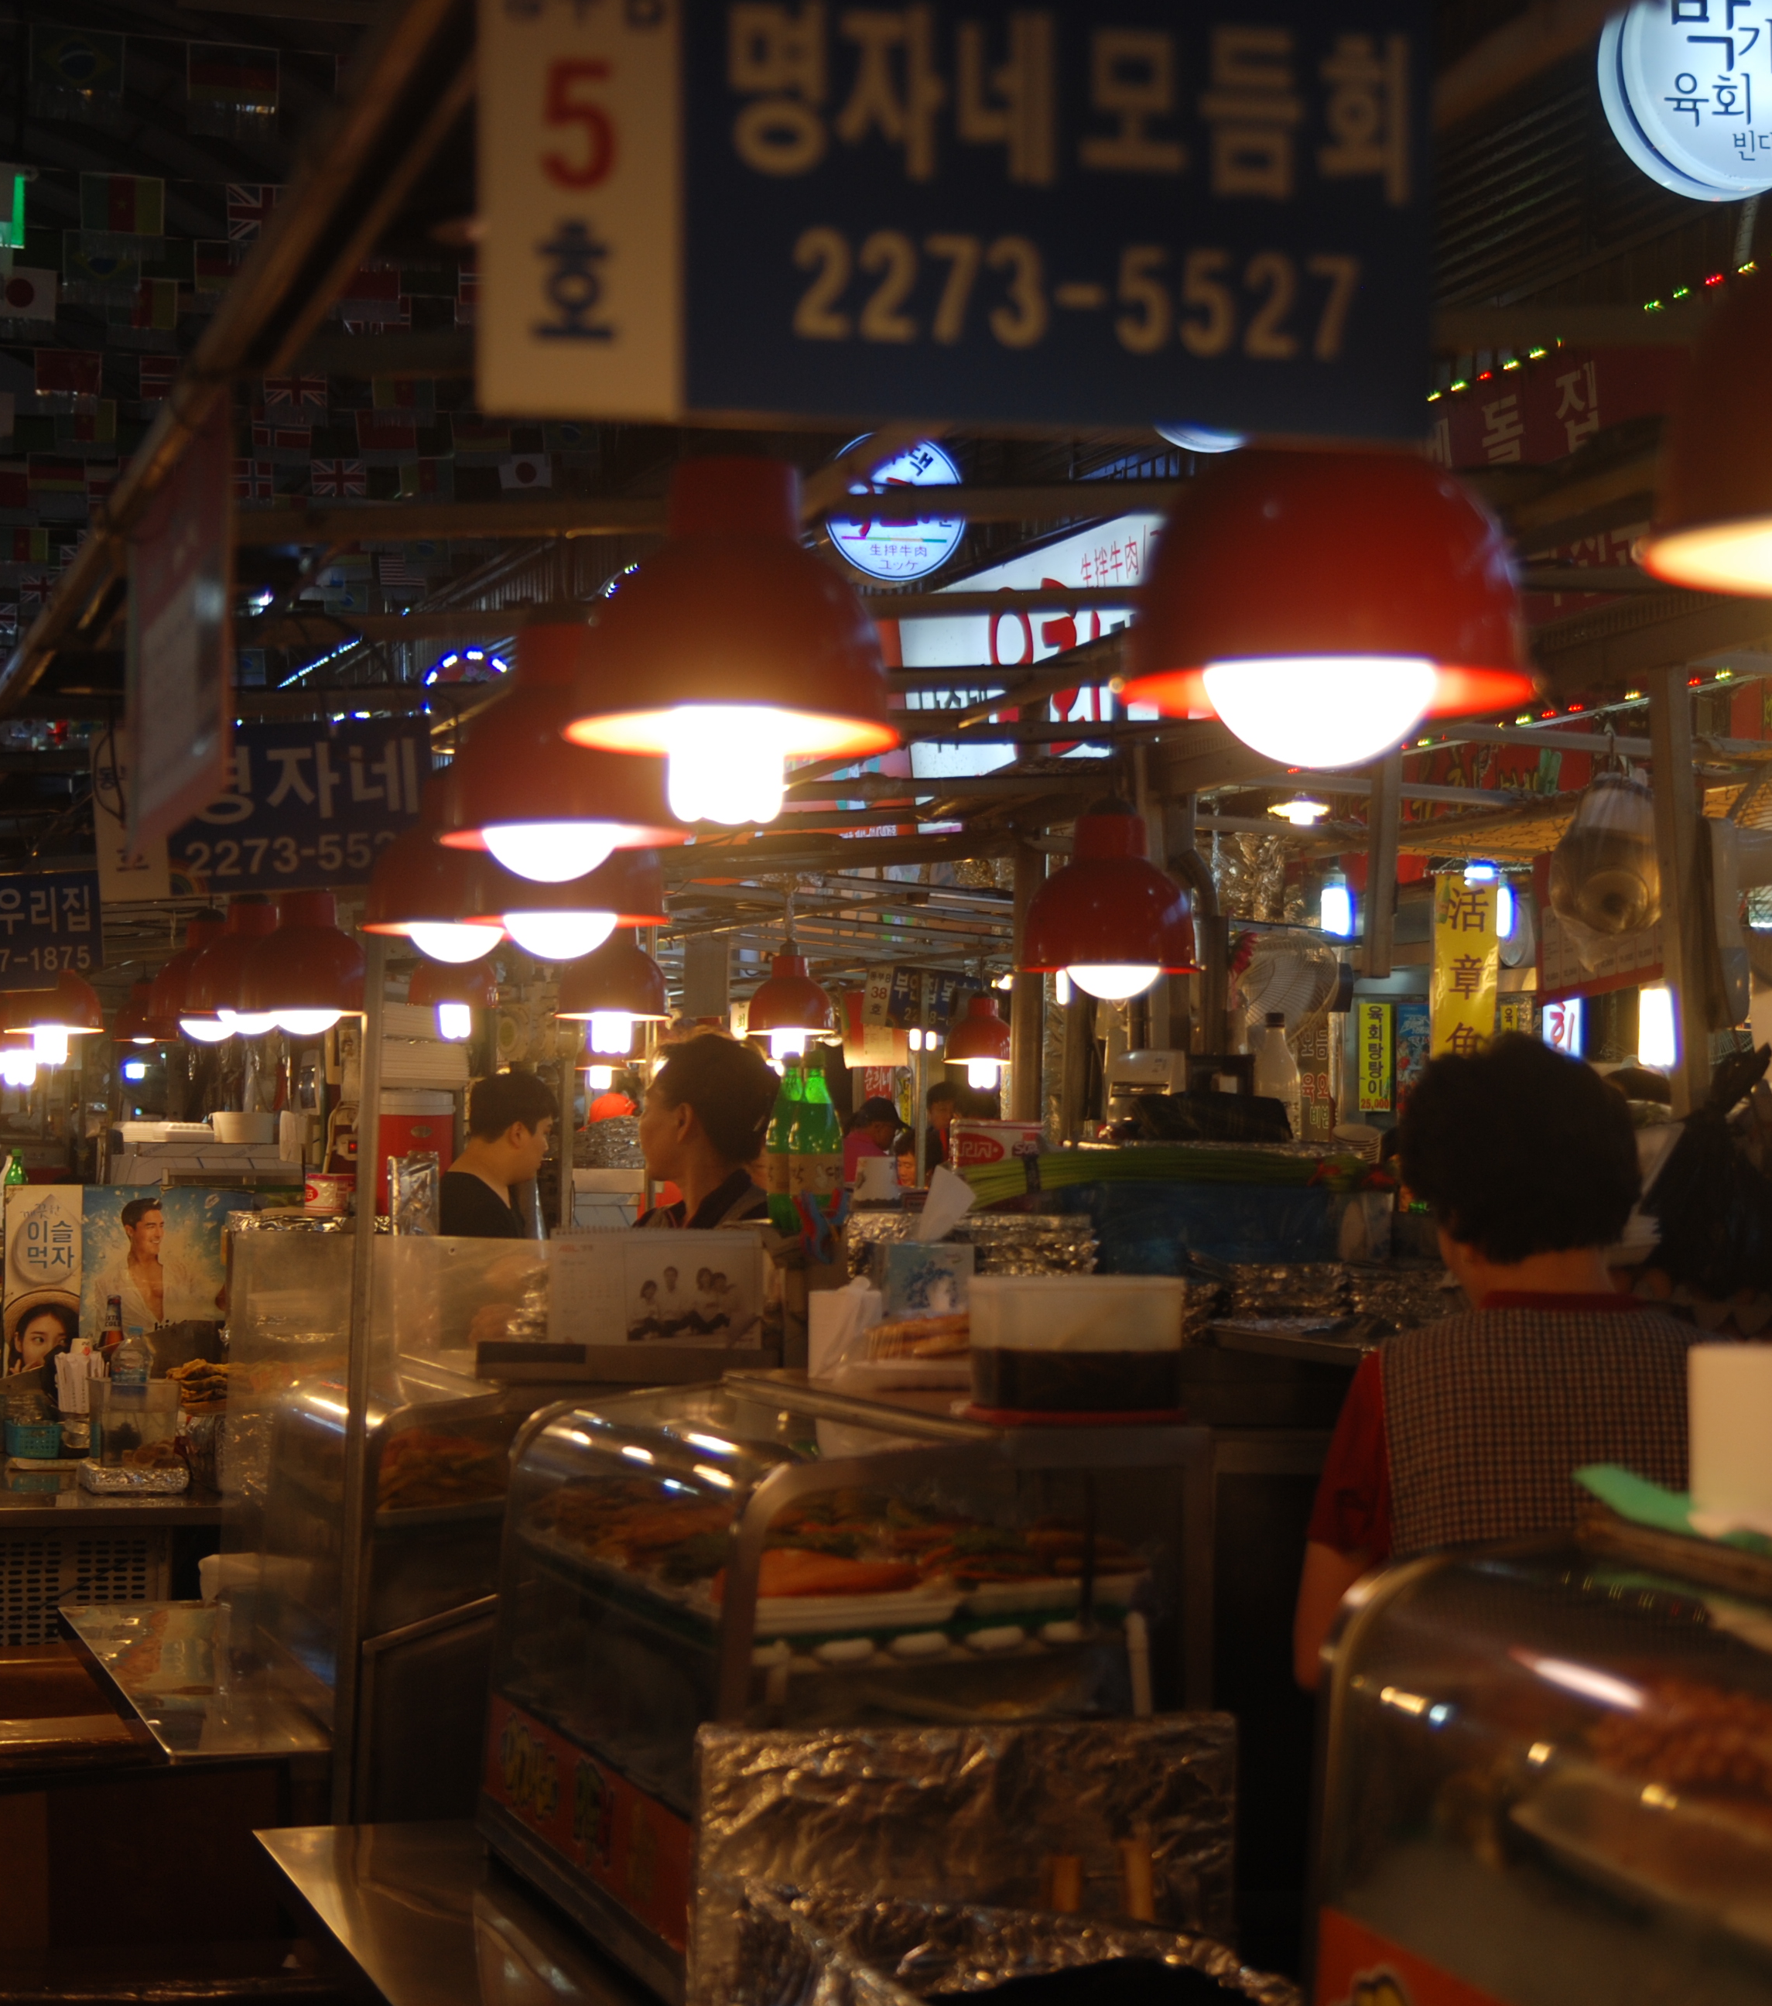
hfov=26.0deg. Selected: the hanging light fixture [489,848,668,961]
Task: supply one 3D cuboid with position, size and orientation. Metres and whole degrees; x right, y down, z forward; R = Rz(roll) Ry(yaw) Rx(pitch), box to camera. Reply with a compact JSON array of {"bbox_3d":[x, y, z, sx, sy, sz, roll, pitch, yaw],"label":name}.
[{"bbox_3d":[-0.378,-0.181,4.538,0.245,0.257,0.245,1,-2,-17],"label":"hanging light fixture"}]

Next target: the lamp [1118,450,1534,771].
[{"bbox_3d":[0.262,-0.270,2.272,0.245,0.257,0.245,0,-2,0],"label":"lamp"}]

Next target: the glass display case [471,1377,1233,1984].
[{"bbox_3d":[-0.070,0.615,3.663,0.465,0.470,0.854,1,-2,-18],"label":"glass display case"}]

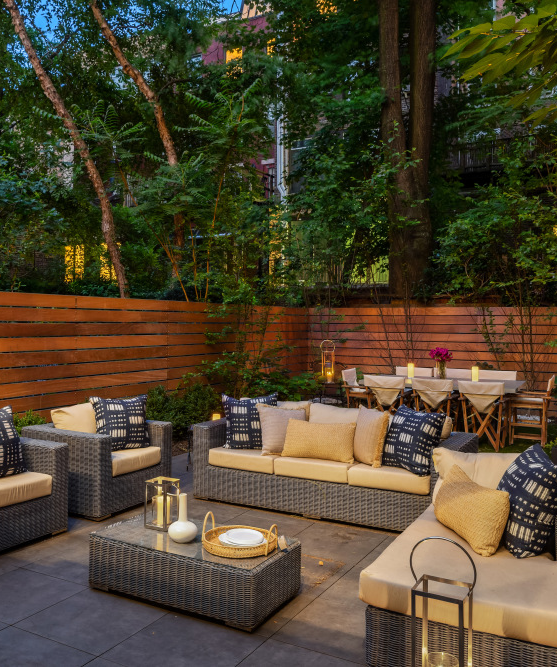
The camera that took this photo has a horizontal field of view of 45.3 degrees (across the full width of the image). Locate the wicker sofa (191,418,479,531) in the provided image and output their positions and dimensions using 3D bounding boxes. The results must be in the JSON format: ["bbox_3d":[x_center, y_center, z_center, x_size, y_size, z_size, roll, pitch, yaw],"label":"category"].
[{"bbox_3d":[0.495,1.204,5.993,2.360,0.660,0.970,2,2,27],"label":"wicker sofa"}]

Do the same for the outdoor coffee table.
[{"bbox_3d":[-0.510,1.406,4.052,1.157,0.322,0.566,2,2,28],"label":"outdoor coffee table"}]

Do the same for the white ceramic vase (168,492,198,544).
[{"bbox_3d":[-0.567,1.105,3.984,0.173,0.283,0.173,1,1,0],"label":"white ceramic vase"}]

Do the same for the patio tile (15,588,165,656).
[{"bbox_3d":[-0.983,1.539,3.584,0.615,0.025,0.572,1,1,29],"label":"patio tile"}]

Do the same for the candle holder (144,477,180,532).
[{"bbox_3d":[-0.735,1.086,4.261,0.157,0.299,0.157,2,2,27],"label":"candle holder"}]

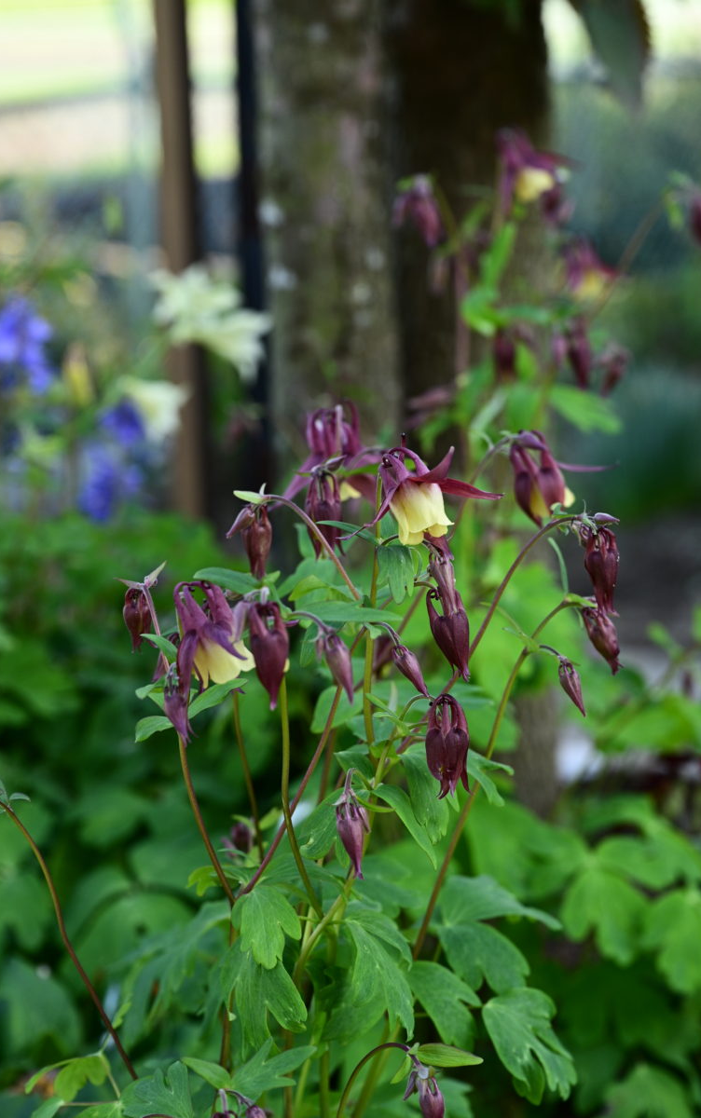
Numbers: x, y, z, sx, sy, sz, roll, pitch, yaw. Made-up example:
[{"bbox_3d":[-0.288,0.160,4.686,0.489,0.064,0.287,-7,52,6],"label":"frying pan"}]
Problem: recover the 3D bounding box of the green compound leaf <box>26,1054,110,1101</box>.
[{"bbox_3d":[-0.103,0.190,0.760,0.030,0.017,0.021,-1,15,0],"label":"green compound leaf"}]

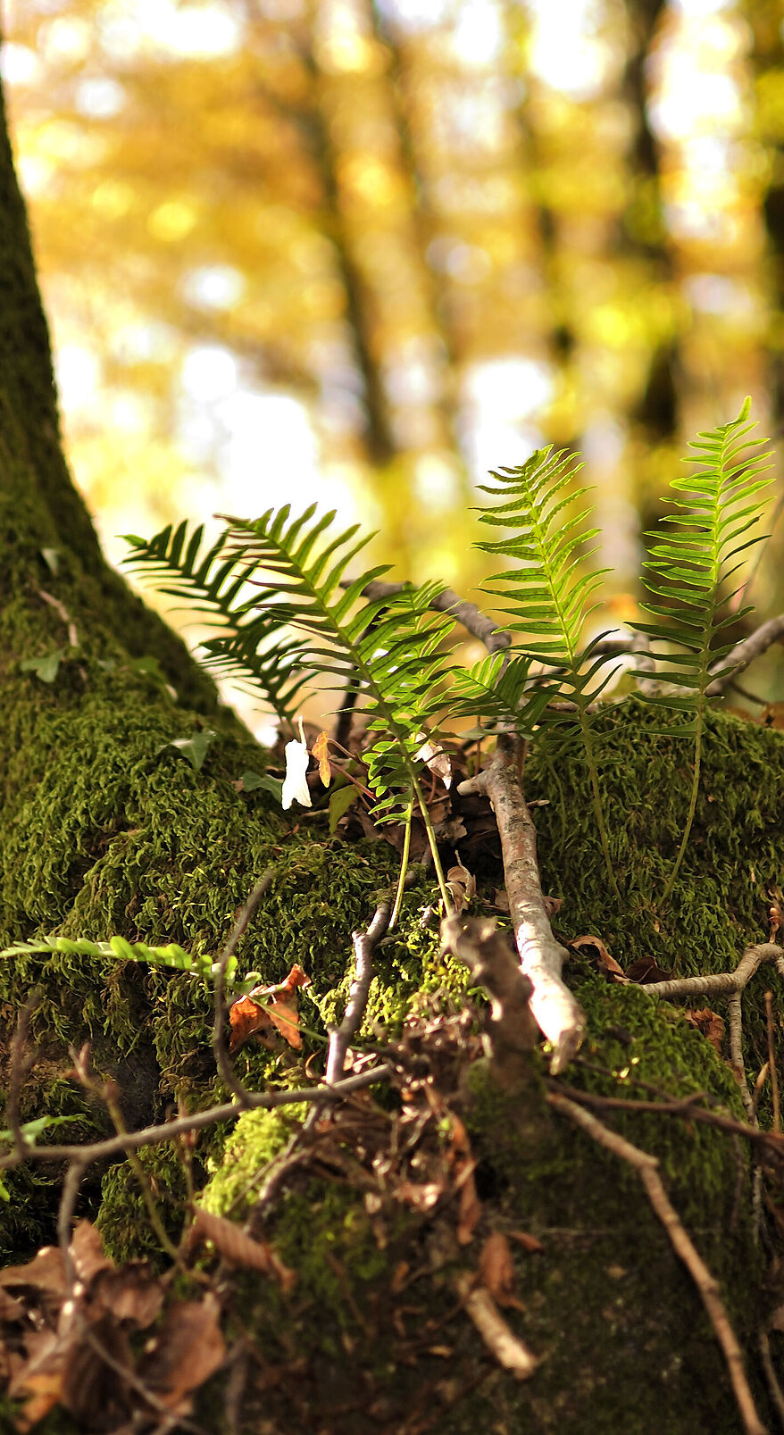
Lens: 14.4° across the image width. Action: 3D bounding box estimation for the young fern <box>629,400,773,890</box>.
[{"bbox_3d":[0.169,-0.040,1.700,0.077,0.268,0.065,0,7,0],"label":"young fern"}]

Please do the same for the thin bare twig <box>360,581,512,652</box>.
[{"bbox_3d":[0.027,-0.062,1.870,0.105,0.028,0.024,26,13,12],"label":"thin bare twig"}]

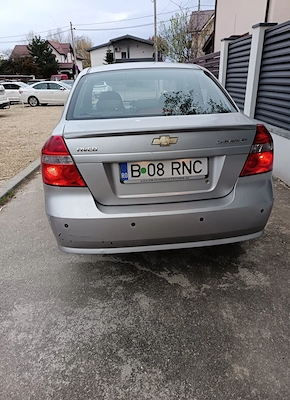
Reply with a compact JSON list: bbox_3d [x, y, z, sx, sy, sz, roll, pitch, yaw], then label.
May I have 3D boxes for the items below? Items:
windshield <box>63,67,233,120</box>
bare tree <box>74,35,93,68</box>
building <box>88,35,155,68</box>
[{"bbox_3d":[0.043,-0.899,2.277,1.260,0.120,0.740,-4,49,-3],"label":"windshield"},{"bbox_3d":[-11.128,-25.754,51.823,4.500,8.800,4.500,-3,24,0],"label":"bare tree"},{"bbox_3d":[-3.564,-21.762,43.894,10.300,7.300,10.000,-3,24,0],"label":"building"}]

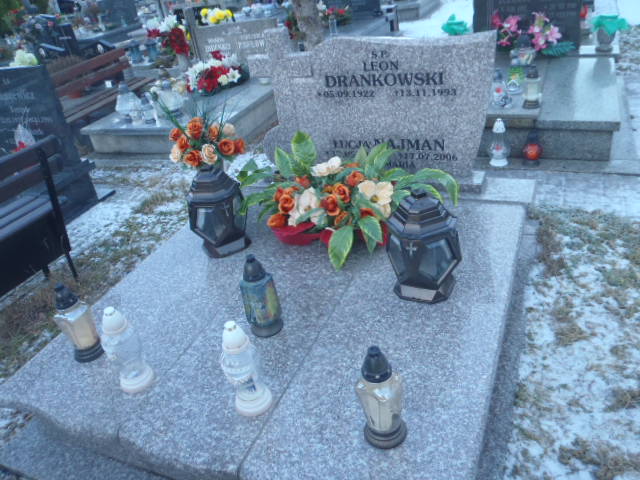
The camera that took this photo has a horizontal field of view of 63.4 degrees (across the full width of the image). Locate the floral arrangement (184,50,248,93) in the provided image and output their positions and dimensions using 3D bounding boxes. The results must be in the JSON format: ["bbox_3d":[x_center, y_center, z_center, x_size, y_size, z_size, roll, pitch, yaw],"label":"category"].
[{"bbox_3d":[-0.967,-1.558,4.829,0.500,0.270,0.380,-5,30,7],"label":"floral arrangement"}]

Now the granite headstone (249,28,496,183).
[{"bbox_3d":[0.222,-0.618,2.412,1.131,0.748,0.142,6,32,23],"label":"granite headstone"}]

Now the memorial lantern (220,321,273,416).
[{"bbox_3d":[-0.198,0.329,1.356,0.100,0.280,0.100,-15,30,-11],"label":"memorial lantern"}]

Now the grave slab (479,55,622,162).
[{"bbox_3d":[1.546,-1.039,3.883,1.120,0.265,1.637,6,33,24],"label":"grave slab"}]

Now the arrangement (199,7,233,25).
[{"bbox_3d":[-1.372,-2.926,6.928,0.500,0.340,0.400,5,31,24],"label":"arrangement"}]

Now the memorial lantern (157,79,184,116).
[{"bbox_3d":[-1.435,-1.370,4.939,0.200,0.330,0.200,-14,28,-12],"label":"memorial lantern"}]

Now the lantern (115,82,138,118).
[{"bbox_3d":[-1.938,-1.399,5.139,0.200,0.330,0.200,-16,29,-16],"label":"lantern"}]

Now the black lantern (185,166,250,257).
[{"bbox_3d":[-0.414,-0.131,2.104,0.235,0.360,0.235,-19,31,-17],"label":"black lantern"}]

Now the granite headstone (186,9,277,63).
[{"bbox_3d":[-0.819,-1.991,4.965,0.950,0.500,0.140,6,33,24],"label":"granite headstone"}]

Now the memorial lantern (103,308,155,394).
[{"bbox_3d":[-0.525,0.276,1.374,0.097,0.248,0.097,6,34,24],"label":"memorial lantern"}]

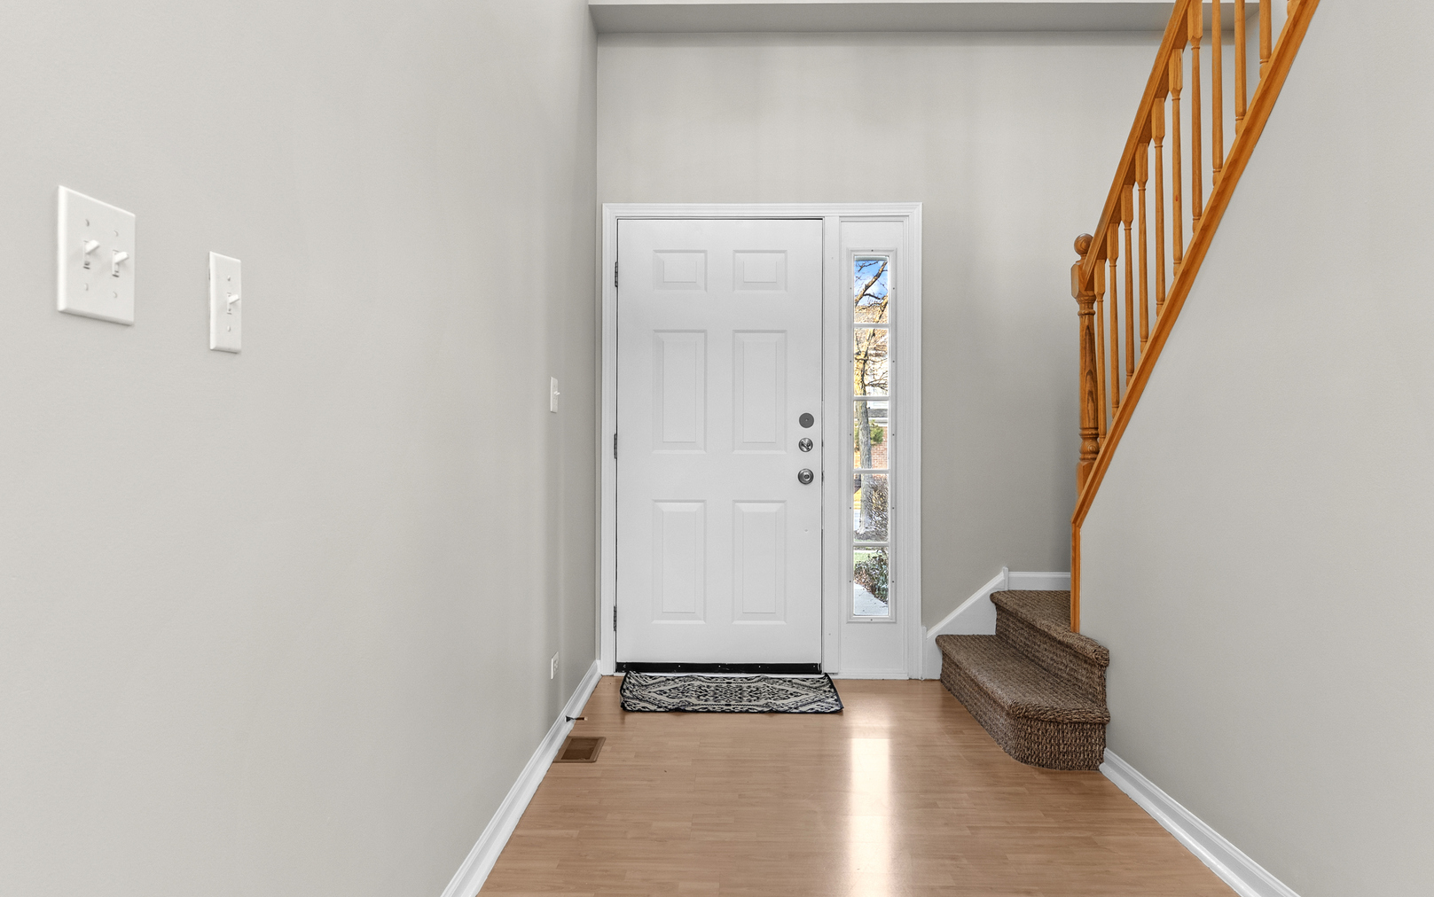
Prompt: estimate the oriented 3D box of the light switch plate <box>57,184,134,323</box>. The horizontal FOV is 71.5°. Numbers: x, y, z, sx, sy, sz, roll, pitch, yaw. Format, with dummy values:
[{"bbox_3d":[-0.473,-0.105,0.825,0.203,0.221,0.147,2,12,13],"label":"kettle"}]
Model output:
[{"bbox_3d":[-0.596,-0.183,0.970,0.017,0.114,0.116,0,1,1],"label":"light switch plate"}]

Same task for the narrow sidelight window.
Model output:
[{"bbox_3d":[0.690,-0.047,4.458,0.180,1.630,0.040,0,1,1],"label":"narrow sidelight window"}]

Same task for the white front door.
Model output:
[{"bbox_3d":[0.015,-0.016,4.479,0.914,2.010,0.045,0,1,1],"label":"white front door"}]

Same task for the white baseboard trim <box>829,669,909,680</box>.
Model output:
[{"bbox_3d":[0.682,1.010,4.450,0.355,0.050,0.018,0,1,1],"label":"white baseboard trim"}]

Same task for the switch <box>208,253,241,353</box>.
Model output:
[{"bbox_3d":[-0.591,-0.175,1.211,0.017,0.114,0.070,0,1,1],"label":"switch"}]

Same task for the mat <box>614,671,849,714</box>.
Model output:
[{"bbox_3d":[0.060,1.025,4.185,0.875,0.018,0.550,0,1,1],"label":"mat"}]

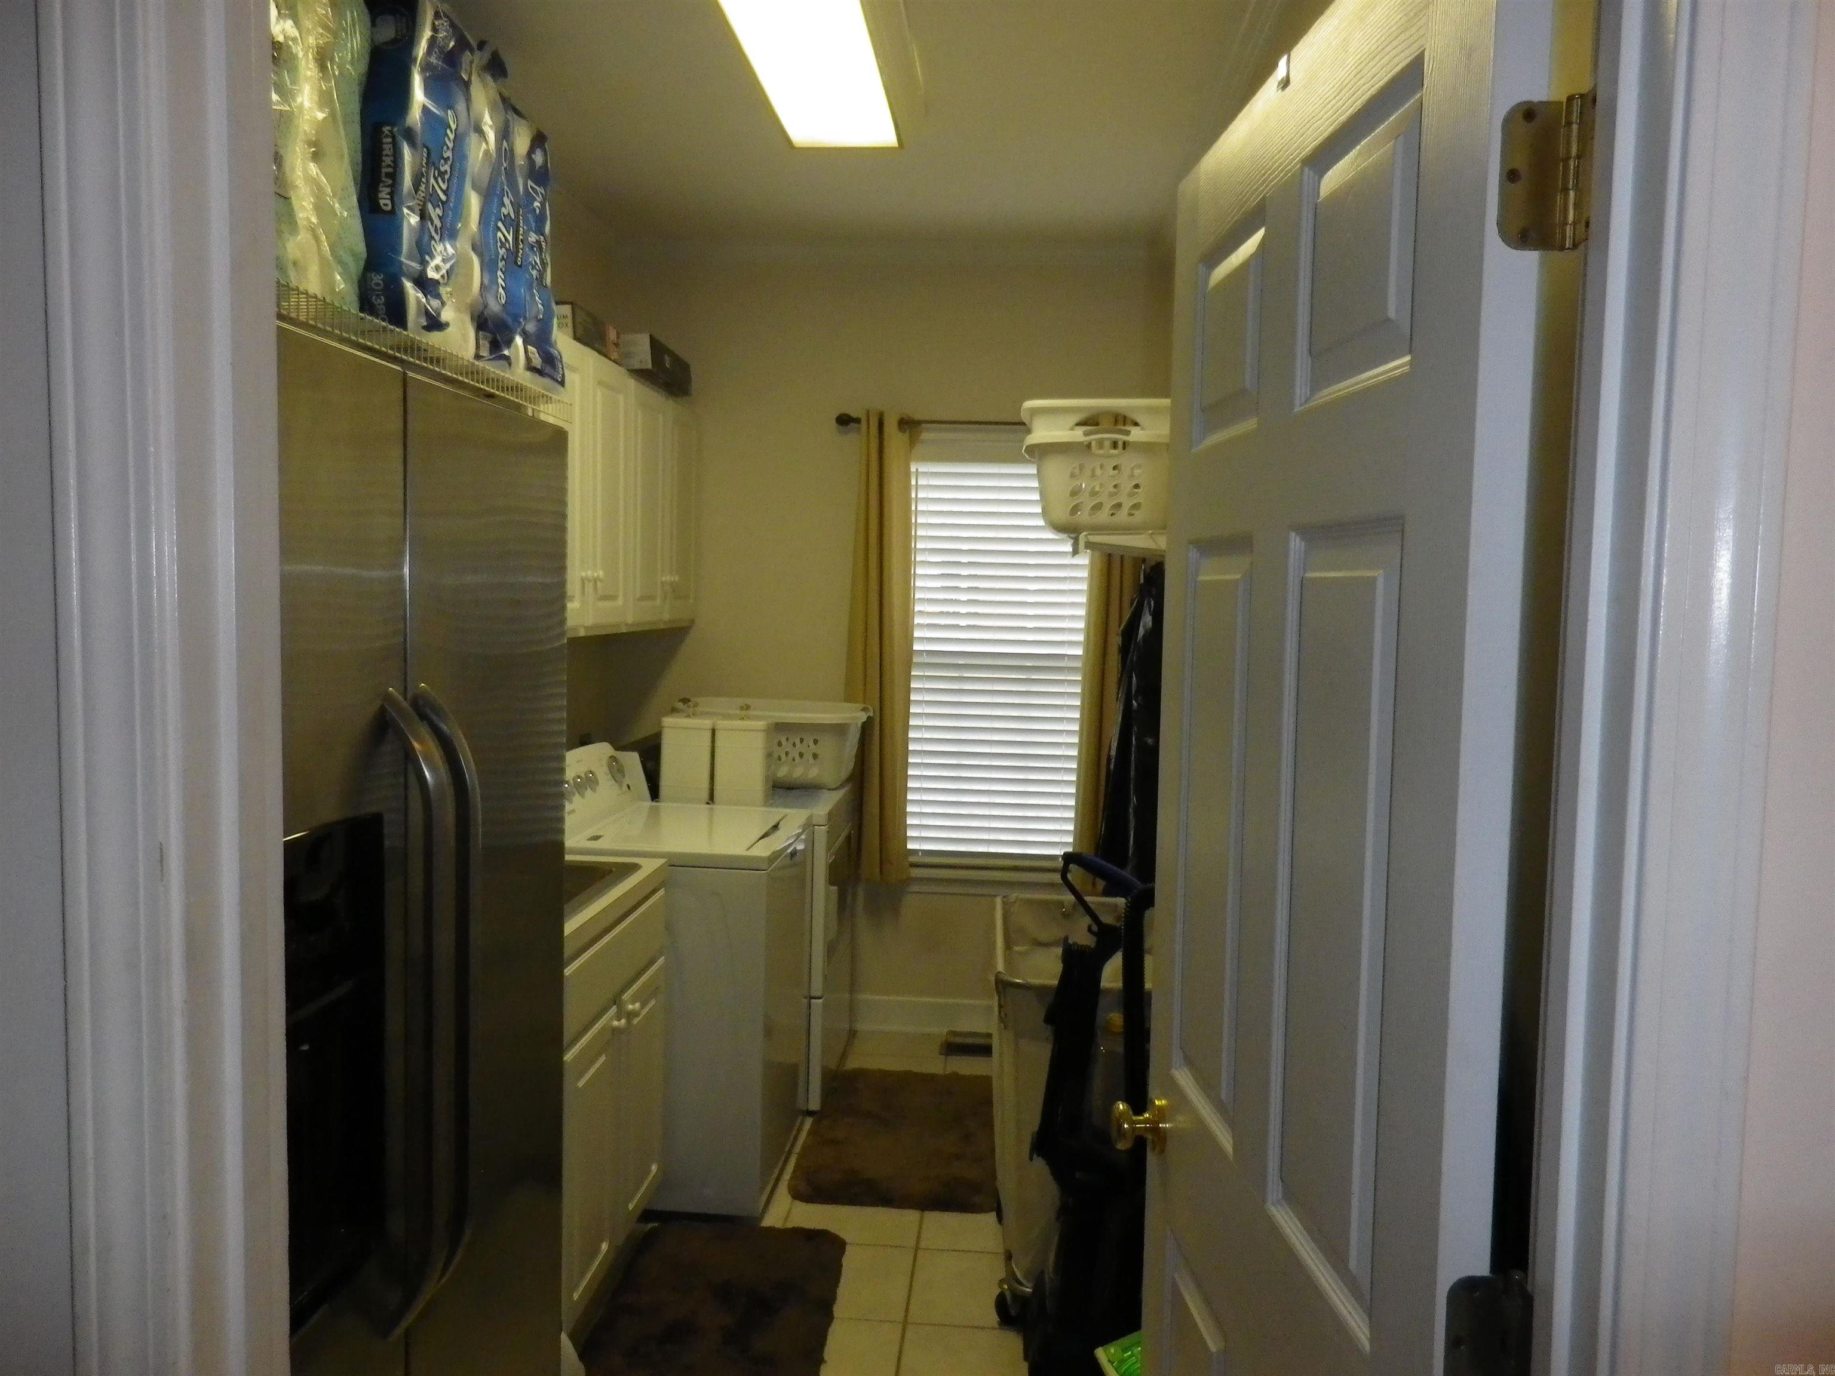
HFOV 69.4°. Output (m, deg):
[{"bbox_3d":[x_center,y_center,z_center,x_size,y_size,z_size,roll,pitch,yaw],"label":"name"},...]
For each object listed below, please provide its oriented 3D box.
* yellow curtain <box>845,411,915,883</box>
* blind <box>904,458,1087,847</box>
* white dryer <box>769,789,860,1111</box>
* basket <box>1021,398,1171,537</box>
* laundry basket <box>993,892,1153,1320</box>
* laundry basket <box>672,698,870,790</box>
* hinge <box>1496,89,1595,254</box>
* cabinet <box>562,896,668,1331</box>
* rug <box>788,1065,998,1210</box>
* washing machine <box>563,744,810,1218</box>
[{"bbox_3d":[-0.117,-0.128,4.556,0.231,1.620,0.111,1,4,4],"label":"yellow curtain"},{"bbox_3d":[0.276,-0.100,4.589,0.659,1.423,0.050,1,4,4],"label":"blind"},{"bbox_3d":[-0.610,0.705,4.360,0.739,1.081,0.709,1,4,4],"label":"white dryer"},{"bbox_3d":[0.523,-0.608,3.852,0.455,0.367,0.624,1,4,4],"label":"basket"},{"bbox_3d":[0.391,0.970,3.095,0.422,0.770,0.674,1,4,4],"label":"laundry basket"},{"bbox_3d":[-0.475,0.203,4.442,0.637,0.277,0.468,1,4,4],"label":"laundry basket"},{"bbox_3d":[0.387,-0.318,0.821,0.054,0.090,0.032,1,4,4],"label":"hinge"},{"bbox_3d":[-0.936,0.903,2.874,0.604,0.880,0.765,1,4,4],"label":"cabinet"},{"bbox_3d":[0.000,1.283,3.844,0.584,0.025,0.905,1,4,4],"label":"rug"},{"bbox_3d":[-0.693,0.743,3.651,0.692,1.102,0.699,1,4,4],"label":"washing machine"}]

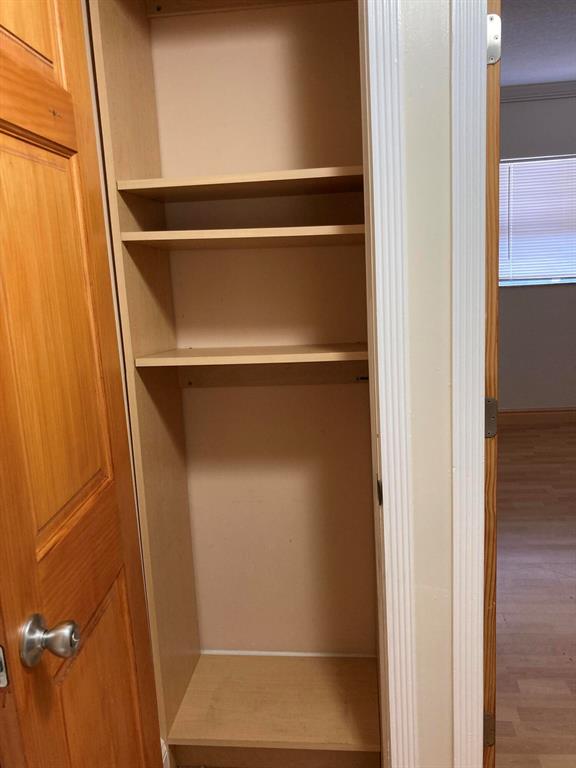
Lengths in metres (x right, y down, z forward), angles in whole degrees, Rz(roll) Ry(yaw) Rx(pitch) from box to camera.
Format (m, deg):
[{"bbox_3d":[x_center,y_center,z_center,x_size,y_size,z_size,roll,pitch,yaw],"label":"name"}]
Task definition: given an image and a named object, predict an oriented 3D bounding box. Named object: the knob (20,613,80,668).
[{"bbox_3d":[-0.324,0.356,0.863,0.061,0.069,0.069,-3,11,3],"label":"knob"}]

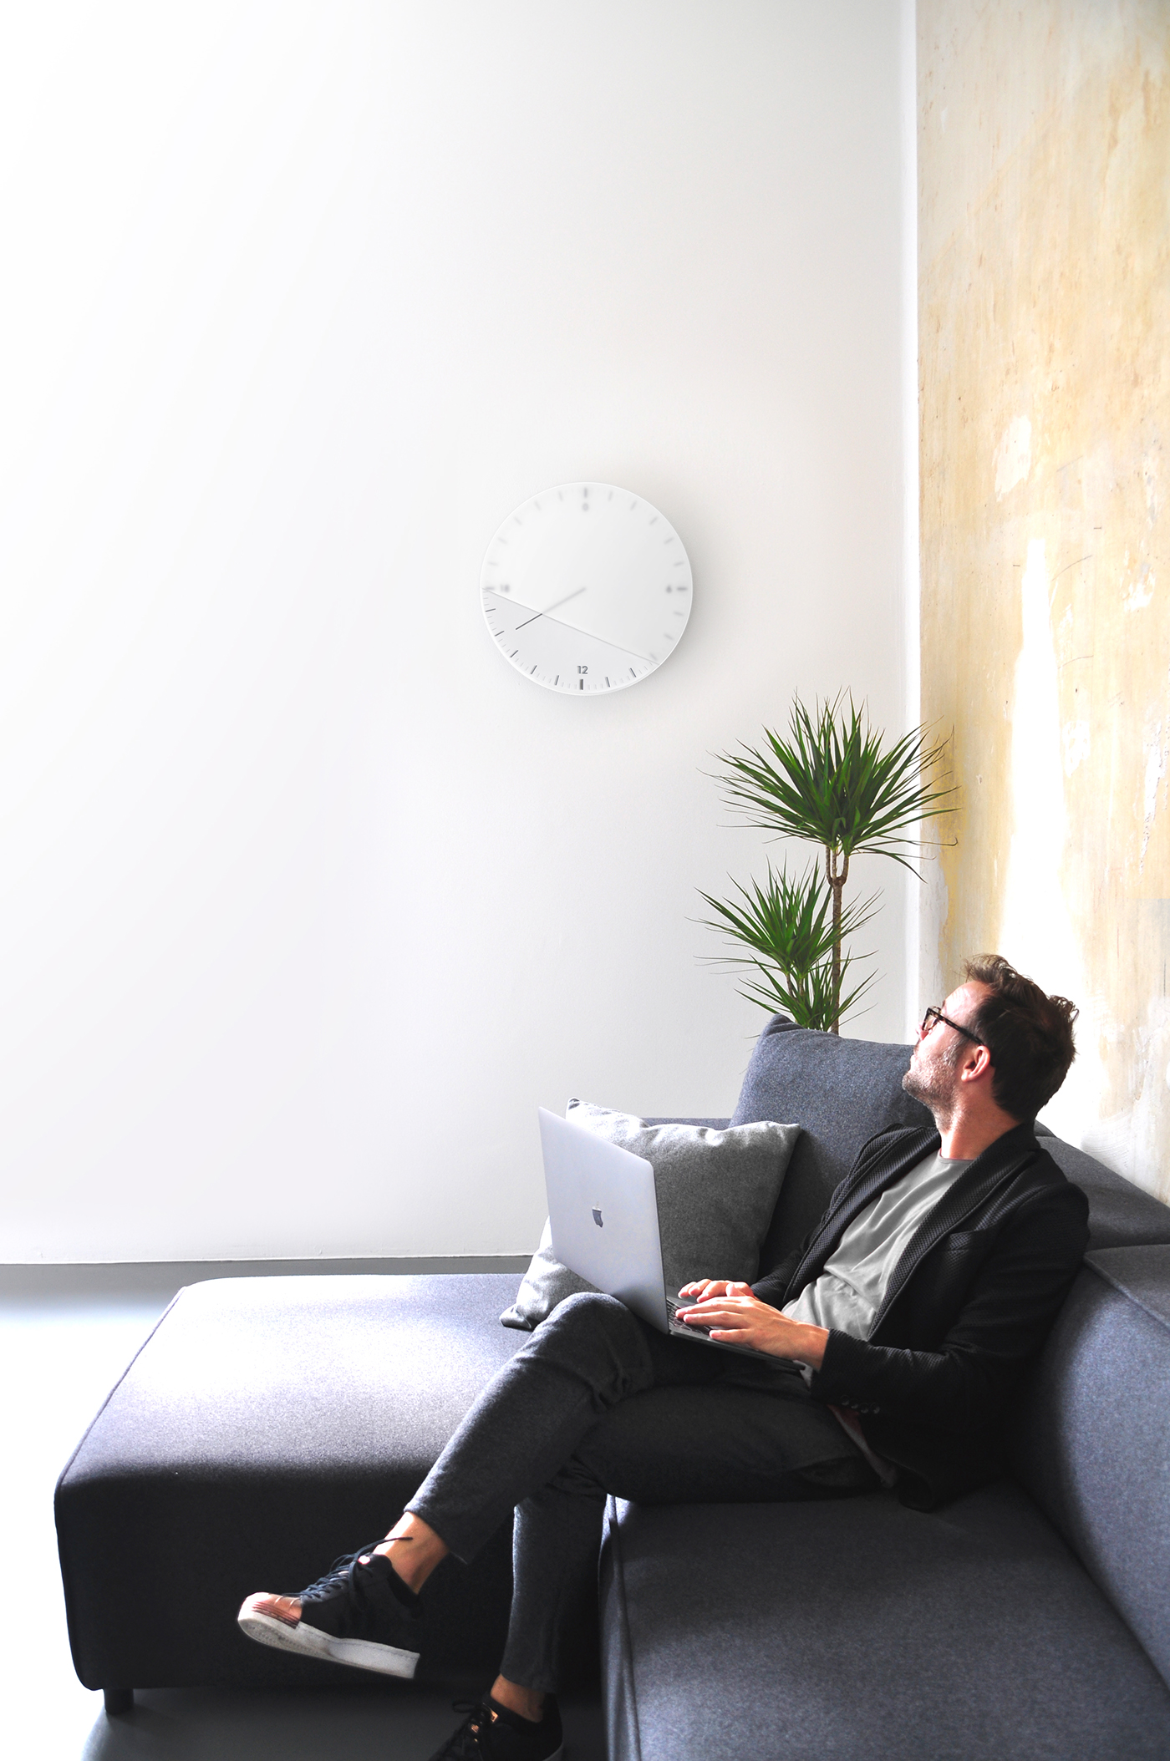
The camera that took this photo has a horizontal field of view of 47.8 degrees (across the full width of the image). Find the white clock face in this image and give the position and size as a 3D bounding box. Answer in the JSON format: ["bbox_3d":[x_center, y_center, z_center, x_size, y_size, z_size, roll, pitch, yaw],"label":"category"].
[{"bbox_3d":[0.004,-0.900,4.060,0.650,0.650,0.045,0,3,-2],"label":"white clock face"}]

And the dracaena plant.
[{"bbox_3d":[0.672,0.330,3.620,0.690,1.710,0.680,0,3,-2],"label":"dracaena plant"}]

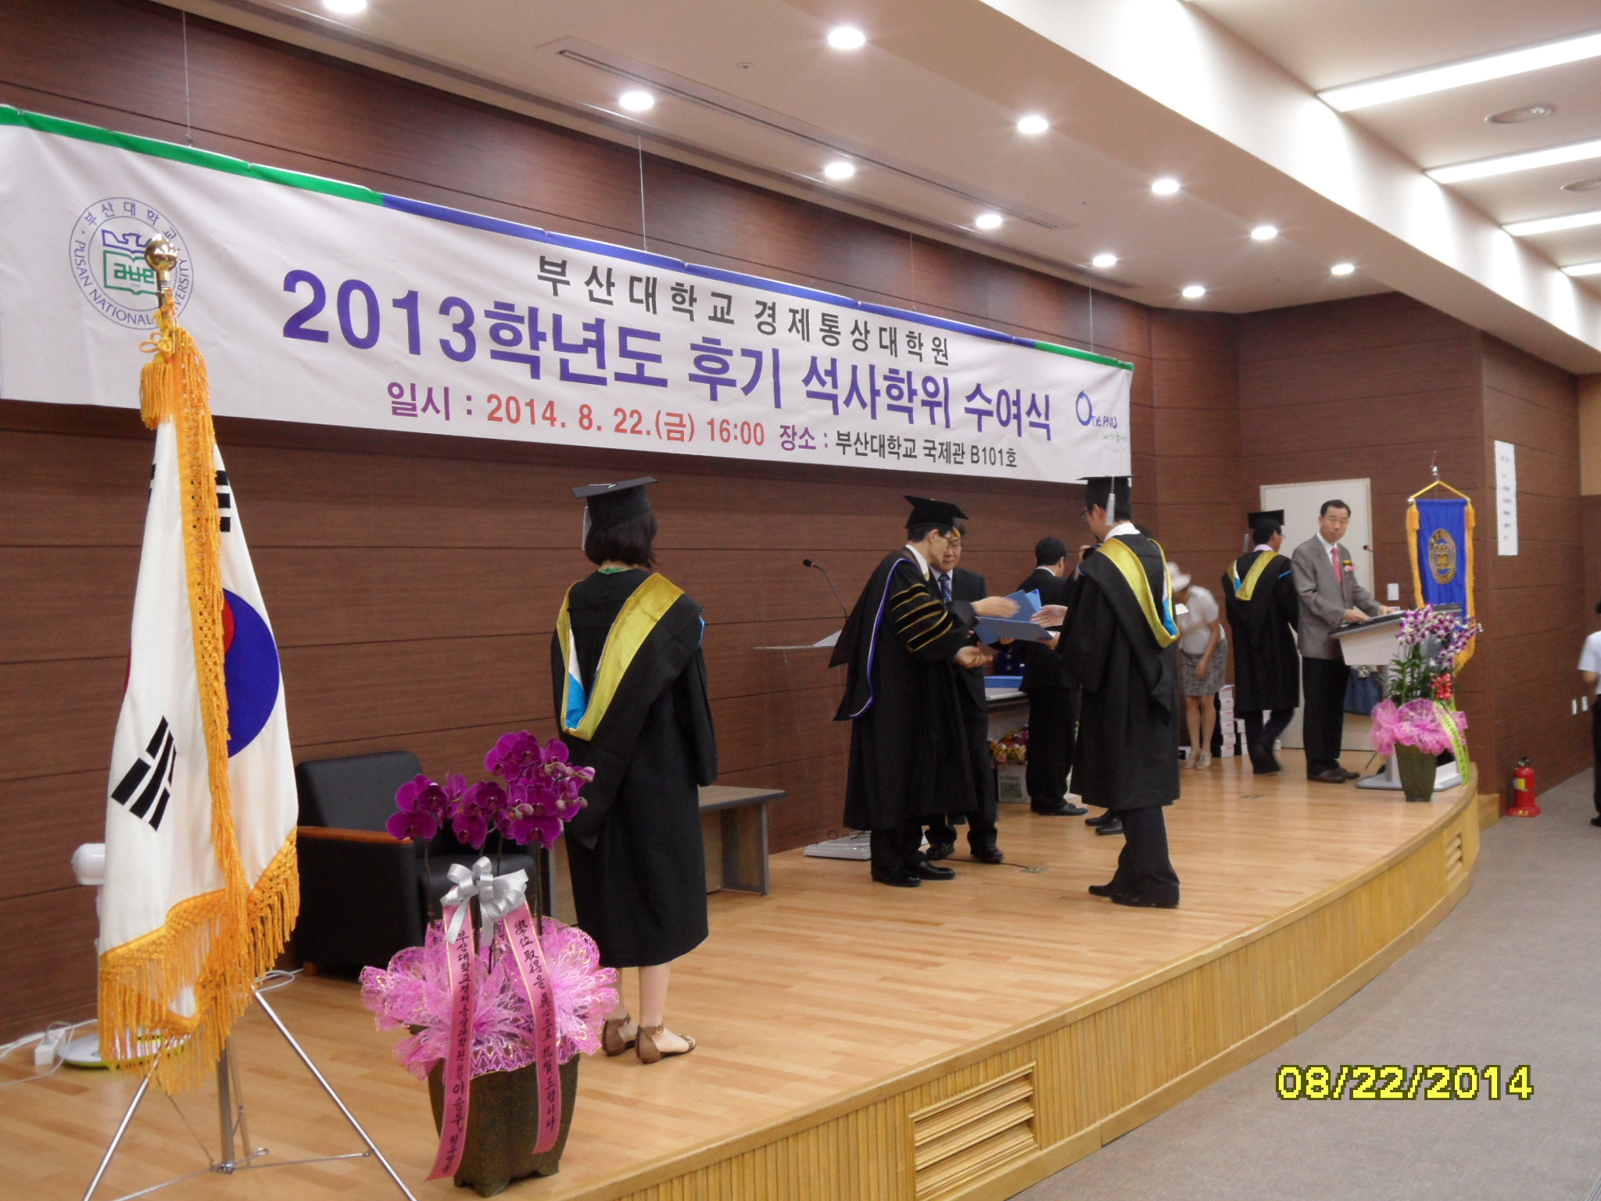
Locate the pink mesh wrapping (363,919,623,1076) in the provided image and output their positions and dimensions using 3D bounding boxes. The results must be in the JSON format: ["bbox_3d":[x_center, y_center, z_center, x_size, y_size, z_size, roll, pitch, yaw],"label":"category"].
[{"bbox_3d":[-0.698,0.891,3.310,0.570,0.300,0.490,-2,0,-12],"label":"pink mesh wrapping"}]

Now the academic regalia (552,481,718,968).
[{"bbox_3d":[-0.494,0.364,4.352,0.530,1.410,0.420,-2,0,41],"label":"academic regalia"}]

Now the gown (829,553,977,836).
[{"bbox_3d":[0.480,0.407,6.728,0.560,1.250,0.560,-2,1,20],"label":"gown"}]

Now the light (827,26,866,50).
[{"bbox_3d":[0.183,-2.189,5.770,0.155,0.040,0.155,-2,0,0],"label":"light"}]

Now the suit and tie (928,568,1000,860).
[{"bbox_3d":[0.769,0.542,7.250,0.510,1.400,0.360,-2,0,-24],"label":"suit and tie"}]

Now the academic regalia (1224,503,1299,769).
[{"bbox_3d":[3.067,0.275,9.850,0.420,1.740,0.520,-2,1,-42],"label":"academic regalia"}]

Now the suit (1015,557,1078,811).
[{"bbox_3d":[1.478,0.516,8.720,0.360,1.420,0.500,-2,0,-32],"label":"suit"}]

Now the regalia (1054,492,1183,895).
[{"bbox_3d":[1.332,0.394,6.171,0.500,1.720,0.560,-1,1,32],"label":"regalia"}]

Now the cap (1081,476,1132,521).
[{"bbox_3d":[1.294,-0.428,6.250,0.260,0.180,0.250,-2,0,25],"label":"cap"}]

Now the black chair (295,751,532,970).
[{"bbox_3d":[-1.359,0.965,5.394,0.700,0.790,0.620,-2,0,38],"label":"black chair"}]

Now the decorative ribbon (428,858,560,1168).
[{"bbox_3d":[-0.683,0.919,3.300,0.270,0.690,0.160,-2,0,-18],"label":"decorative ribbon"}]

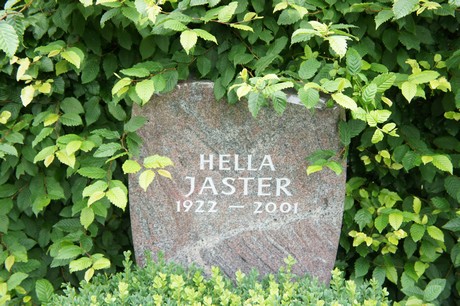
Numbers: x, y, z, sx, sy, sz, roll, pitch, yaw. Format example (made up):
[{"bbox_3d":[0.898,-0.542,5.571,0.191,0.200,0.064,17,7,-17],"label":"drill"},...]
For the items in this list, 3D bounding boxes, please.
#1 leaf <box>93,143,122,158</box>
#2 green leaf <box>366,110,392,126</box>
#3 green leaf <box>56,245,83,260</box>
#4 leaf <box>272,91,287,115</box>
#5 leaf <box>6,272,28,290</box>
[{"bbox_3d":[-0.315,-0.003,1.870,0.078,0.015,0.041,-21,50,-9],"label":"leaf"},{"bbox_3d":[0.403,-0.093,1.960,0.070,0.044,0.022,2,-31,11],"label":"green leaf"},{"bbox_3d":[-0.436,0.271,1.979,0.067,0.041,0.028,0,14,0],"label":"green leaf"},{"bbox_3d":[0.126,-0.128,1.848,0.034,0.058,0.028,0,14,0],"label":"leaf"},{"bbox_3d":[-0.562,0.342,1.930,0.065,0.014,0.037,-38,60,-9],"label":"leaf"}]

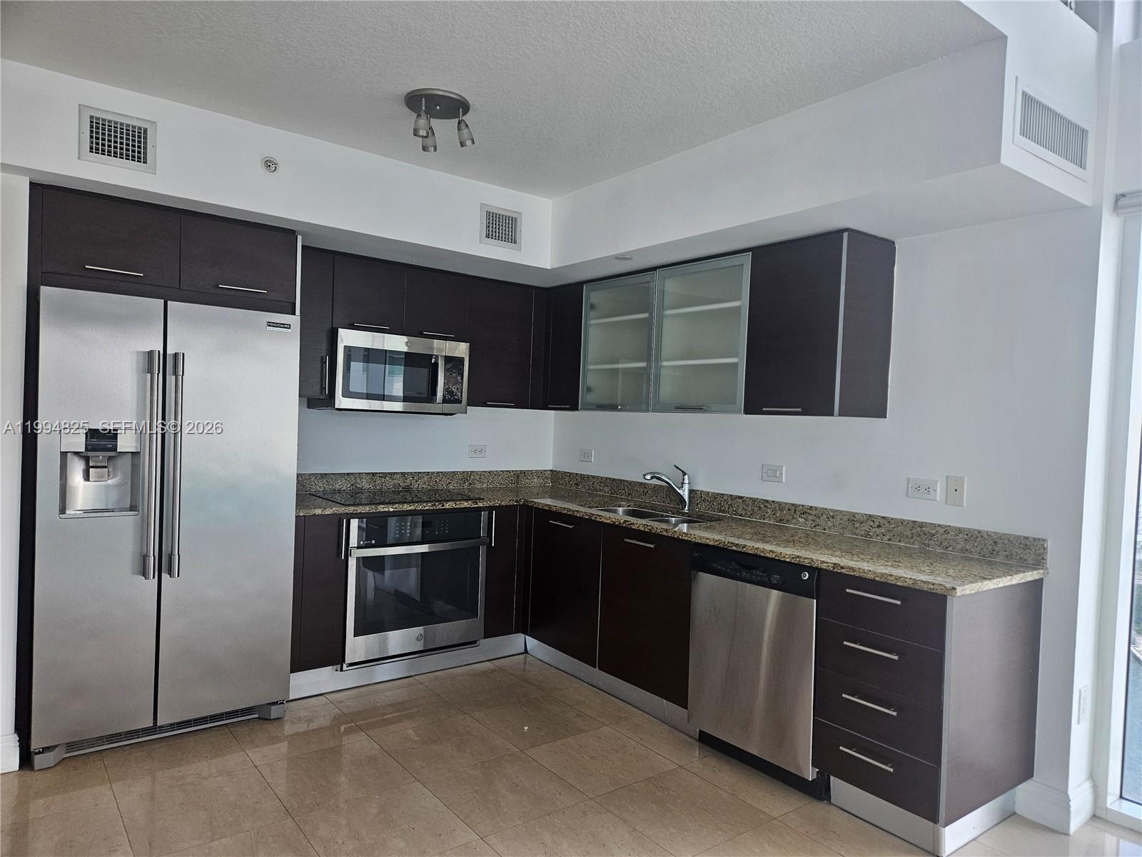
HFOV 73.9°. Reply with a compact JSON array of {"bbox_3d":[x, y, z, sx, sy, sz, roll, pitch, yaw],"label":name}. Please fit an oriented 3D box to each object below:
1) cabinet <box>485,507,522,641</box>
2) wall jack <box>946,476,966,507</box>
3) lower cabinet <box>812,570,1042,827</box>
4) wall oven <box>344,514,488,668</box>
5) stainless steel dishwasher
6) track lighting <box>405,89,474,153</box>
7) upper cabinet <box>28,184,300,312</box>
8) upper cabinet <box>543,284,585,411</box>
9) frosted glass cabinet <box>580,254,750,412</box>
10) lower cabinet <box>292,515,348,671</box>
[{"bbox_3d":[-0.562,0.762,4.361,0.202,0.708,0.634,2,1,-37],"label":"cabinet"},{"bbox_3d":[1.482,0.242,2.922,0.008,0.112,0.073,2,1,-37],"label":"wall jack"},{"bbox_3d":[1.266,0.863,2.692,0.630,0.707,0.475,1,1,-37],"label":"lower cabinet"},{"bbox_3d":[-0.922,0.770,4.028,0.748,0.692,0.630,1,1,-37],"label":"wall oven"},{"bbox_3d":[0.920,0.868,3.100,0.610,0.750,0.609,1,1,-37],"label":"stainless steel dishwasher"},{"bbox_3d":[-0.492,-1.122,2.800,0.242,0.160,0.242,2,1,0],"label":"track lighting"},{"bbox_3d":[-1.792,-0.709,3.345,0.949,0.365,0.679,2,1,-37],"label":"upper cabinet"},{"bbox_3d":[0.091,-0.469,4.531,0.332,0.727,0.349,2,1,-37],"label":"upper cabinet"},{"bbox_3d":[0.553,-0.436,3.915,0.332,0.716,1.194,2,1,-37],"label":"frosted glass cabinet"},{"bbox_3d":[-1.359,0.740,3.762,0.258,0.708,0.634,2,1,-37],"label":"lower cabinet"}]

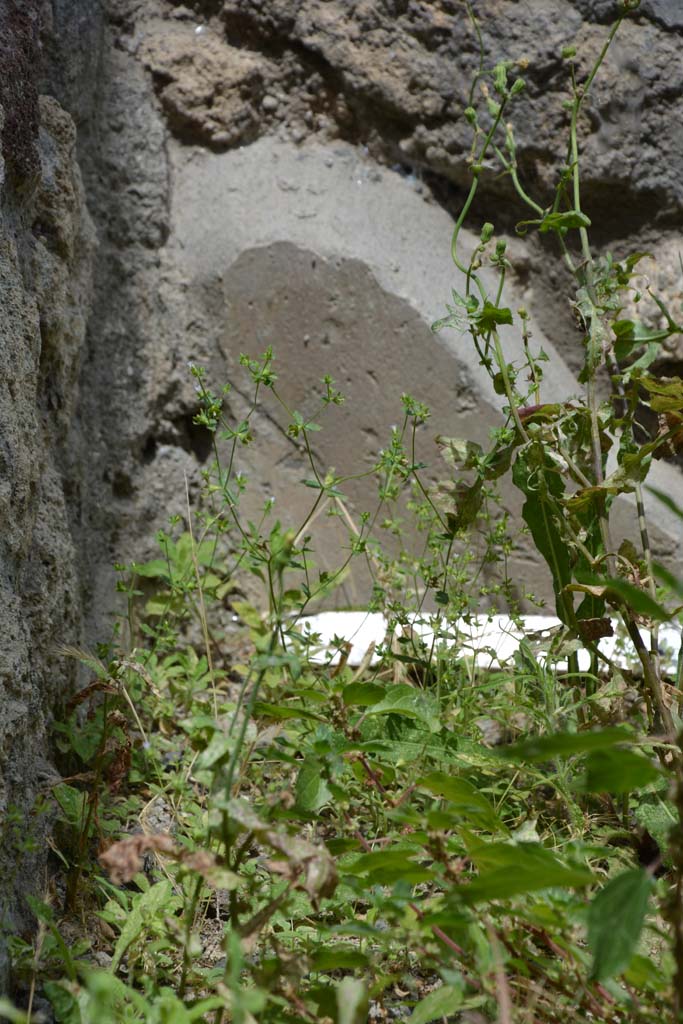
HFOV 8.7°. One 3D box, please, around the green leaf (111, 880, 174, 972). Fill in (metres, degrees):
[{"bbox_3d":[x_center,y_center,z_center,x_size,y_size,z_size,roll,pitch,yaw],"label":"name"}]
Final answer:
[{"bbox_3d":[-0.087,0.181,1.952,0.013,0.009,0.050,22,58,17],"label":"green leaf"}]

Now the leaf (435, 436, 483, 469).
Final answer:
[{"bbox_3d":[0.057,-0.029,2.185,0.025,0.017,0.012,4,-33,-23],"label":"leaf"}]

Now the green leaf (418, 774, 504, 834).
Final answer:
[{"bbox_3d":[0.054,0.130,1.992,0.048,0.009,0.022,31,46,18],"label":"green leaf"}]

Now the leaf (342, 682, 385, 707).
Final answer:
[{"bbox_3d":[0.010,0.085,2.085,0.022,0.008,0.018,-4,33,27],"label":"leaf"}]

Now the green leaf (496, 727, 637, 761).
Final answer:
[{"bbox_3d":[0.093,0.097,1.860,0.060,0.009,0.022,-6,13,-19],"label":"green leaf"}]

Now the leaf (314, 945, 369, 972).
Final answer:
[{"bbox_3d":[0.000,0.189,1.885,0.026,0.008,0.018,-3,15,23],"label":"leaf"}]

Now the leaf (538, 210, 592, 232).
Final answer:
[{"bbox_3d":[0.110,-0.143,2.192,0.030,0.010,0.018,-4,17,-30],"label":"leaf"}]

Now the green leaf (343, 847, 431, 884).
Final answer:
[{"bbox_3d":[0.020,0.154,1.942,0.041,0.009,0.020,-4,24,-22],"label":"green leaf"}]

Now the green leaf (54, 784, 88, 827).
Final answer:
[{"bbox_3d":[-0.122,0.132,2.015,0.014,0.024,0.007,-17,-26,-18],"label":"green leaf"}]

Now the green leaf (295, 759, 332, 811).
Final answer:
[{"bbox_3d":[-0.013,0.125,2.053,0.016,0.028,0.008,14,-34,-14],"label":"green leaf"}]

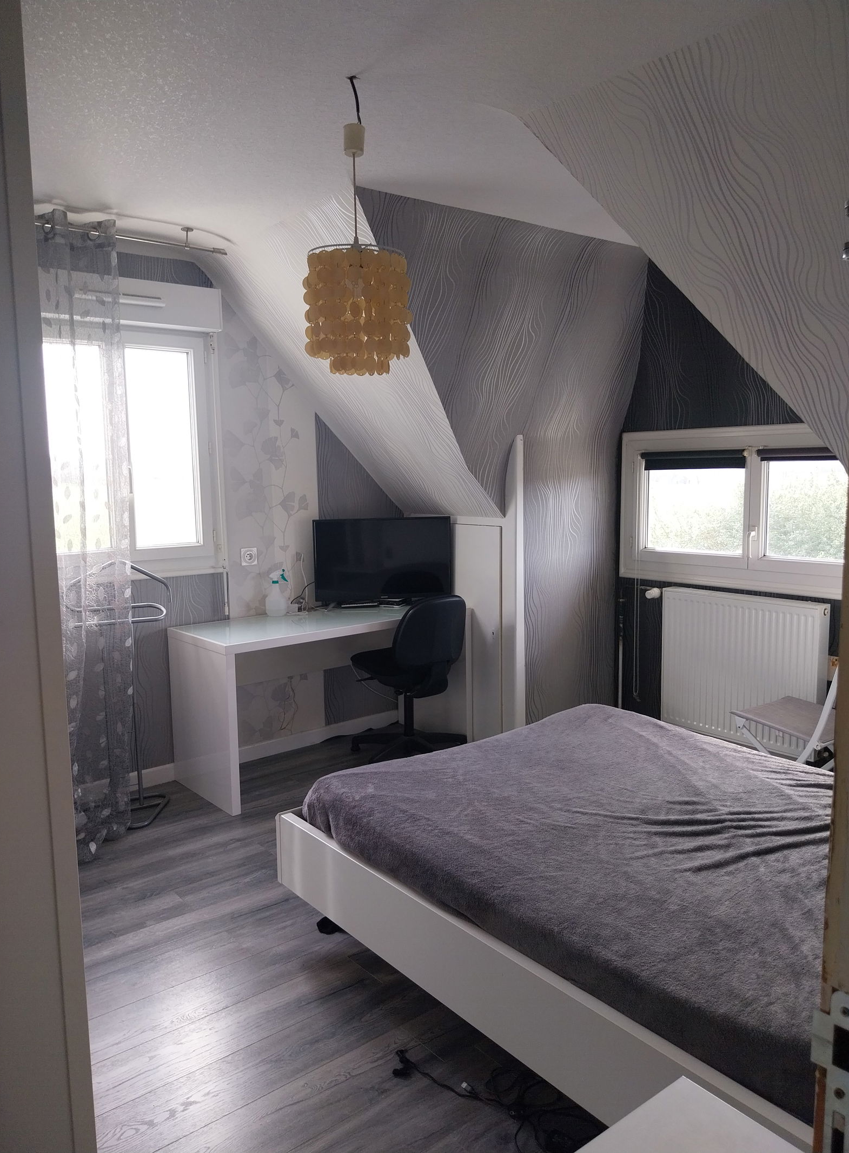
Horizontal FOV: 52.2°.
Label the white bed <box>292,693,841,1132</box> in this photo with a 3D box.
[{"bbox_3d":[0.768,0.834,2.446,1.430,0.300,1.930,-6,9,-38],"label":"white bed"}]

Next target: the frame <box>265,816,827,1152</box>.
[{"bbox_3d":[0.763,0.956,2.478,1.520,0.350,2.030,-6,9,-38],"label":"frame"}]

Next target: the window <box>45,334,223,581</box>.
[{"bbox_3d":[-1.333,-0.537,3.809,0.970,1.130,0.090,-7,9,-39],"label":"window"}]

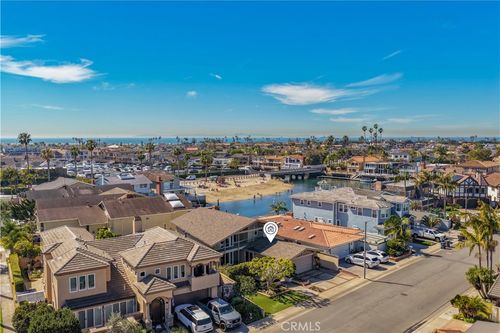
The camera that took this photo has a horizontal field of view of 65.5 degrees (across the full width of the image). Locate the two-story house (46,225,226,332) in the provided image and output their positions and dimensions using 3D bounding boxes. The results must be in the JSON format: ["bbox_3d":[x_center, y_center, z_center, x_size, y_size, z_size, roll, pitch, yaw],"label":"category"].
[{"bbox_3d":[-13.548,10.798,43.748,16.500,7.800,18.000,-2,5,-29],"label":"two-story house"}]

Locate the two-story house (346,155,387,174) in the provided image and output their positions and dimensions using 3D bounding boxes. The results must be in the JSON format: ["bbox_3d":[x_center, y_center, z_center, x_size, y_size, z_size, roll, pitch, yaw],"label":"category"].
[{"bbox_3d":[58.523,-1.154,195.585,19.500,8.500,13.000,1,5,15],"label":"two-story house"}]

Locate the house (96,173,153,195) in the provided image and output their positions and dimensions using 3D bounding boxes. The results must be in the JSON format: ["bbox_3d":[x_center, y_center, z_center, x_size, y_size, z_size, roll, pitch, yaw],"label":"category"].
[{"bbox_3d":[-35.215,6.054,109.775,12.500,7.200,15.000,-3,5,-30],"label":"house"}]

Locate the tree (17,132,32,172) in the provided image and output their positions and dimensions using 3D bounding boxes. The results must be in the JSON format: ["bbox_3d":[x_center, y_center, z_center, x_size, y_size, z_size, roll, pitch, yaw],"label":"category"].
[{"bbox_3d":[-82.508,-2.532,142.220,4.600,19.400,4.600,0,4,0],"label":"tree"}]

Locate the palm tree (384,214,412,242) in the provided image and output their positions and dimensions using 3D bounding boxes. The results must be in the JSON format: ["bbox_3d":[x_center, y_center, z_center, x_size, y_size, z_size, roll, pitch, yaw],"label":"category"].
[{"bbox_3d":[23.519,10.464,61.977,4.000,5.700,4.000,0,4,0],"label":"palm tree"}]

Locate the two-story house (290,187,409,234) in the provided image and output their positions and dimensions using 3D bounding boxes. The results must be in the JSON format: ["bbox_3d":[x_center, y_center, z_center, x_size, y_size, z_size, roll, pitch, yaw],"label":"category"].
[{"bbox_3d":[21.190,8.440,79.960,15.380,7.690,19.730,-4,6,-43],"label":"two-story house"}]

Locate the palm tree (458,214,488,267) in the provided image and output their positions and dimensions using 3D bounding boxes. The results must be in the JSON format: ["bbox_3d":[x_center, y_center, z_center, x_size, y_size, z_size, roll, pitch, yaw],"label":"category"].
[{"bbox_3d":[27.042,10.243,46.716,3.300,8.500,3.300,0,4,0],"label":"palm tree"}]

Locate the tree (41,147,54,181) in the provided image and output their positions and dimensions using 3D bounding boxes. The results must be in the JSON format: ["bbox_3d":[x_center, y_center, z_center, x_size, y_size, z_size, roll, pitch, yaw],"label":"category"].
[{"bbox_3d":[-74.206,0.333,142.439,4.200,13.600,4.200,0,4,0],"label":"tree"}]

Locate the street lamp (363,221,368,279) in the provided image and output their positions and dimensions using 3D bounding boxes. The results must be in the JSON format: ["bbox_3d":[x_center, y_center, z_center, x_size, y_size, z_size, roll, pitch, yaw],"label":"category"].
[{"bbox_3d":[14.684,10.582,49.133,0.350,7.410,0.600,-4,6,-43],"label":"street lamp"}]

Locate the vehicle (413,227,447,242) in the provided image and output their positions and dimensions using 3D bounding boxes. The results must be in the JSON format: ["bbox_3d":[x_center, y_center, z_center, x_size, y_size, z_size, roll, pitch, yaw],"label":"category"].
[{"bbox_3d":[31.720,12.100,69.680,5.700,1.900,2.000,4,6,40],"label":"vehicle"}]

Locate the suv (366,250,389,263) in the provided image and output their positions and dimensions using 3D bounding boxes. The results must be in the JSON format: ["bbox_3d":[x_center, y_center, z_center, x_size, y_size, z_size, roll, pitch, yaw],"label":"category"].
[{"bbox_3d":[18.440,13.090,58.150,1.800,1.650,4.500,-4,6,-43],"label":"suv"}]

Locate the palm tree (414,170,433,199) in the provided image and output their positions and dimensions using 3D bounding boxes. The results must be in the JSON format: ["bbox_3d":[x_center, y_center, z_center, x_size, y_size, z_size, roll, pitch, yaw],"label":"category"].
[{"bbox_3d":[48.950,5.620,110.620,5.140,8.750,5.140,0,4,0],"label":"palm tree"}]

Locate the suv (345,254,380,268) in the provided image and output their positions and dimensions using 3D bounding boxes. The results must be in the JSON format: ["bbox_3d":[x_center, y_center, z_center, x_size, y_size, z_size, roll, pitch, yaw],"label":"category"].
[{"bbox_3d":[16.252,12.986,55.941,1.850,1.580,4.700,-4,6,-43],"label":"suv"}]

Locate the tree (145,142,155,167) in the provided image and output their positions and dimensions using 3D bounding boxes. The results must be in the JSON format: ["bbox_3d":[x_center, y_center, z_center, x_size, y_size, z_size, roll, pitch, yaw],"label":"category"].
[{"bbox_3d":[-54.530,-5.220,211.380,5.180,15.380,5.180,0,4,0],"label":"tree"}]

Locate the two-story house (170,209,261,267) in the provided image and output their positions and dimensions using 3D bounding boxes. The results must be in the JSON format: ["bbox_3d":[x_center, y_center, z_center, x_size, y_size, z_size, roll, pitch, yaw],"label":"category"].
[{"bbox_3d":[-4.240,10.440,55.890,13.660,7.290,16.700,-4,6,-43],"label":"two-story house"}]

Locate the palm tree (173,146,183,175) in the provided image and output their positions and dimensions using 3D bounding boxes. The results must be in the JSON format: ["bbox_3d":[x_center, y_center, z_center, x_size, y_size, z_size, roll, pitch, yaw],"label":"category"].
[{"bbox_3d":[-32.148,-1.889,172.357,4.000,13.500,4.000,0,4,0],"label":"palm tree"}]

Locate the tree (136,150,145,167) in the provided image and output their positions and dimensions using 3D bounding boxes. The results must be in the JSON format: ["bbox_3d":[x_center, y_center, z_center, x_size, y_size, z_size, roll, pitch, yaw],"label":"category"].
[{"bbox_3d":[-59.430,-3.120,211.530,4.360,11.180,4.360,0,4,0],"label":"tree"}]

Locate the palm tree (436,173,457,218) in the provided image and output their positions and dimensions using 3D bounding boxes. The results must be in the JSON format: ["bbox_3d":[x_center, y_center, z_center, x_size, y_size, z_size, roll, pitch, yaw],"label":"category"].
[{"bbox_3d":[44.040,6.770,86.750,4.480,10.020,4.480,0,4,0],"label":"palm tree"}]

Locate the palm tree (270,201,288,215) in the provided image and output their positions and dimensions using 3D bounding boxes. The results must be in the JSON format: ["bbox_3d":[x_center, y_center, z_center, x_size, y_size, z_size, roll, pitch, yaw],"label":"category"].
[{"bbox_3d":[5.764,9.478,75.943,3.400,5.500,3.400,0,4,0],"label":"palm tree"}]

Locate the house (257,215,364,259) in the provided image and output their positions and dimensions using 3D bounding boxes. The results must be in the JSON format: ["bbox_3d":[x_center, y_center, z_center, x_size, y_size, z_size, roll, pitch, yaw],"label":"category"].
[{"bbox_3d":[8.350,11.000,65.370,11.740,4.760,19.940,-4,6,-43],"label":"house"}]

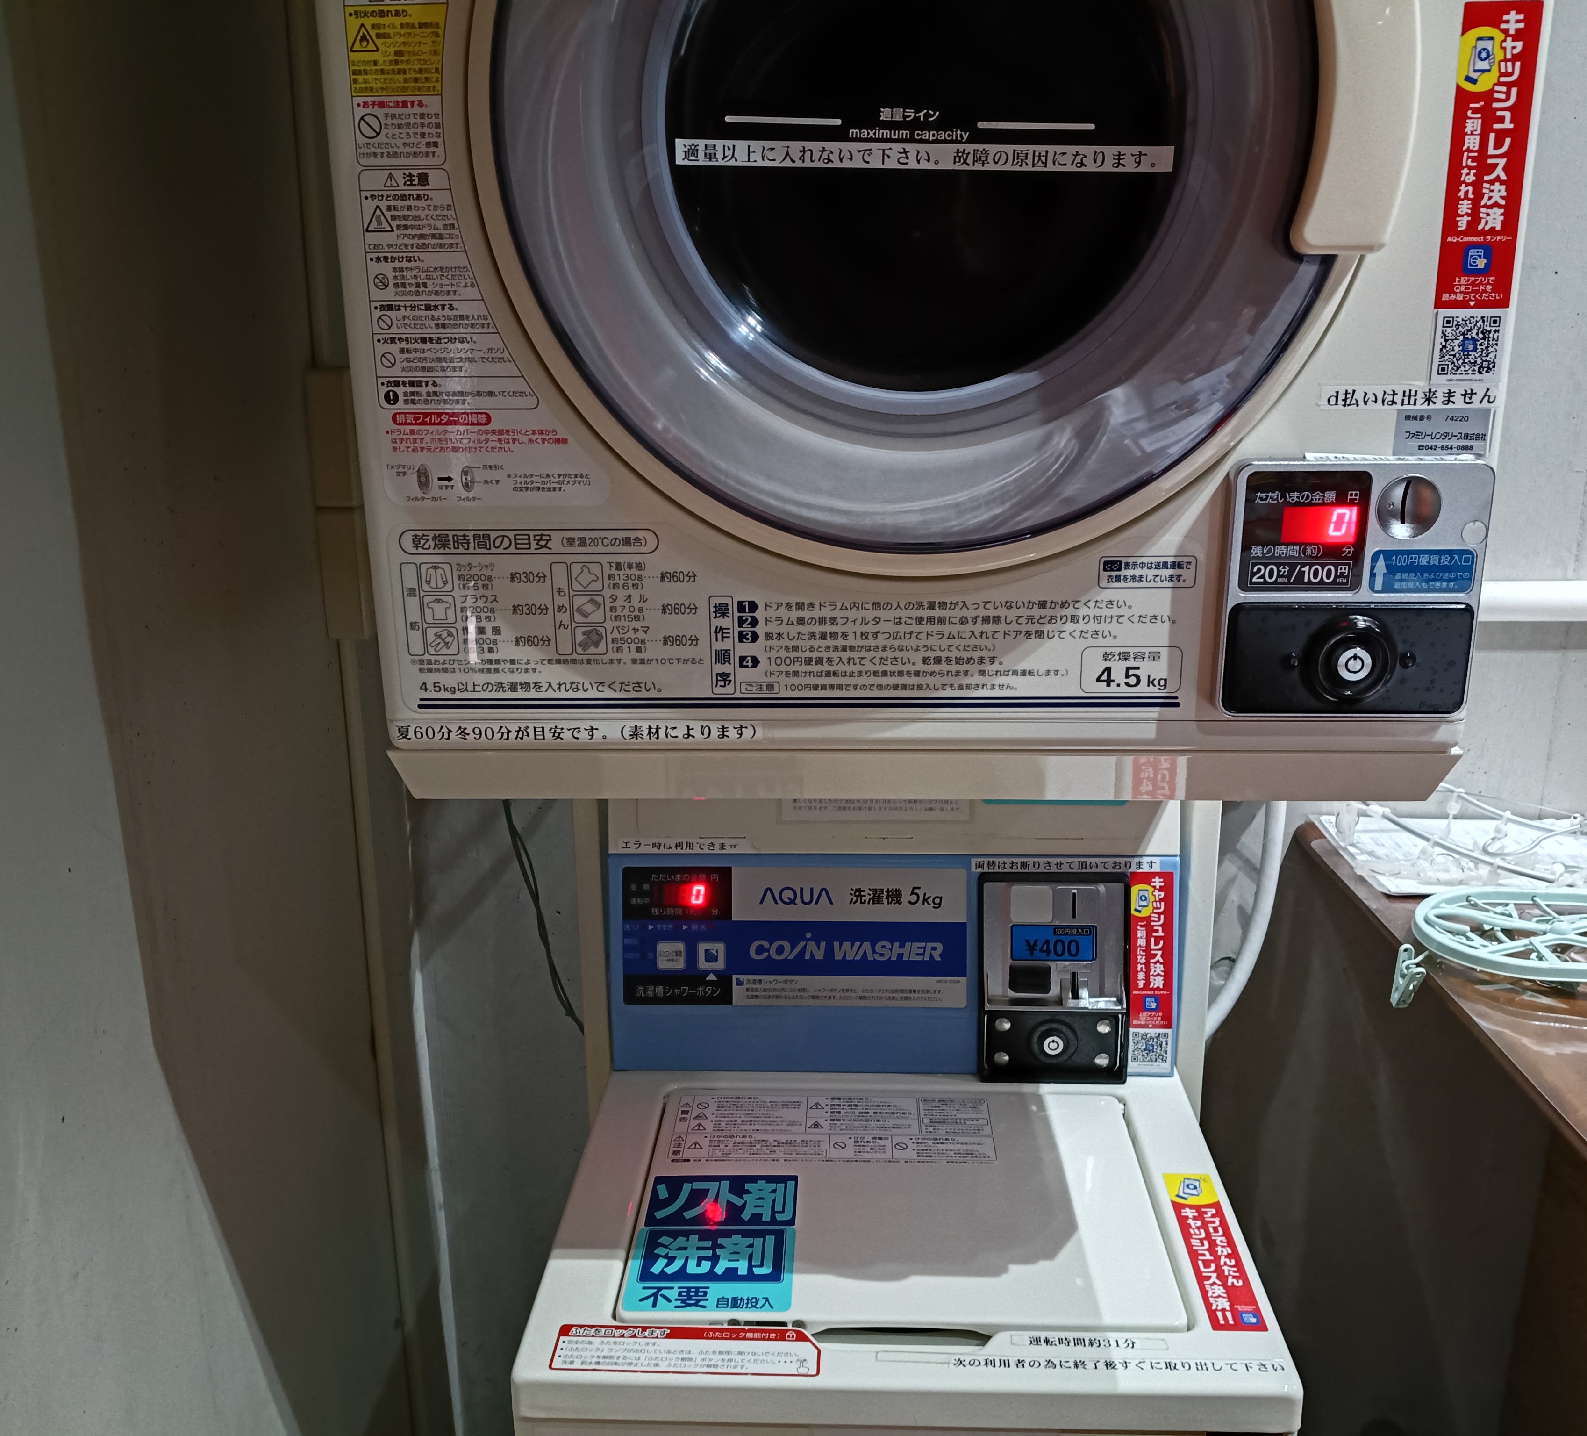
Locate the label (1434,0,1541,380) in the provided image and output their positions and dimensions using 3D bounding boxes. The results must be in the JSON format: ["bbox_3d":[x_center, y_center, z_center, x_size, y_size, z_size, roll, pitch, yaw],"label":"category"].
[{"bbox_3d":[0.364,-0.272,0.755,0.040,0.190,0.002,0,16,2],"label":"label"}]

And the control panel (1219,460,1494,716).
[{"bbox_3d":[0.313,-0.069,0.801,0.139,0.143,0.028,0,16,2],"label":"control panel"}]

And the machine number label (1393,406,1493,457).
[{"bbox_3d":[0.355,-0.157,0.788,0.051,0.028,0.002,0,16,2],"label":"machine number label"}]

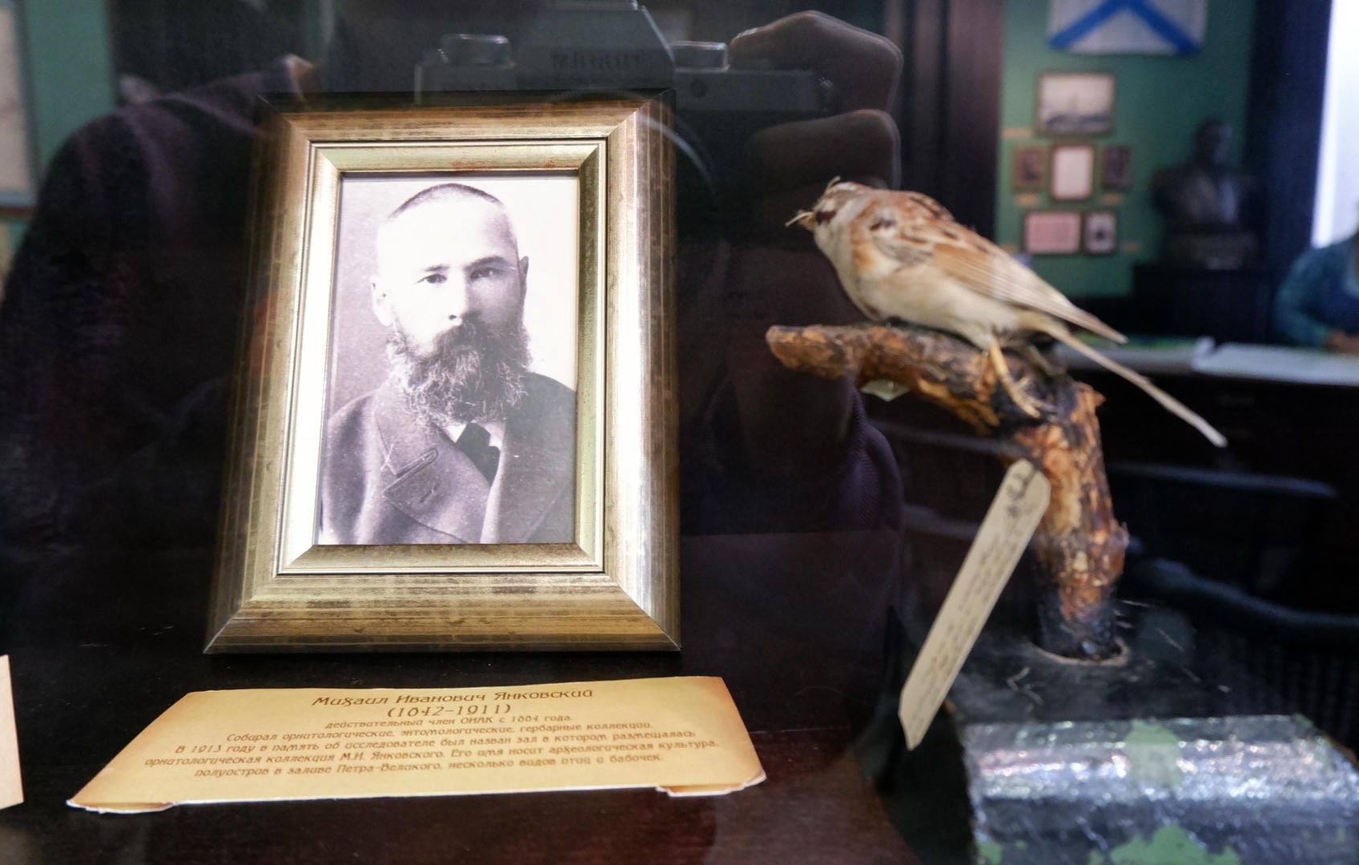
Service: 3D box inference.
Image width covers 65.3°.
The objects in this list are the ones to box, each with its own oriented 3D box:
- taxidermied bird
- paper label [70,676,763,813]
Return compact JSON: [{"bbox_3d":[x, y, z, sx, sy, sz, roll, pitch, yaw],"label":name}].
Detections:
[{"bbox_3d":[0.095,-0.036,0.312,0.126,0.076,0.044,2,8,13],"label":"taxidermied bird"},{"bbox_3d":[-0.085,0.107,0.384,0.216,0.005,0.094,-1,8,-5],"label":"paper label"}]

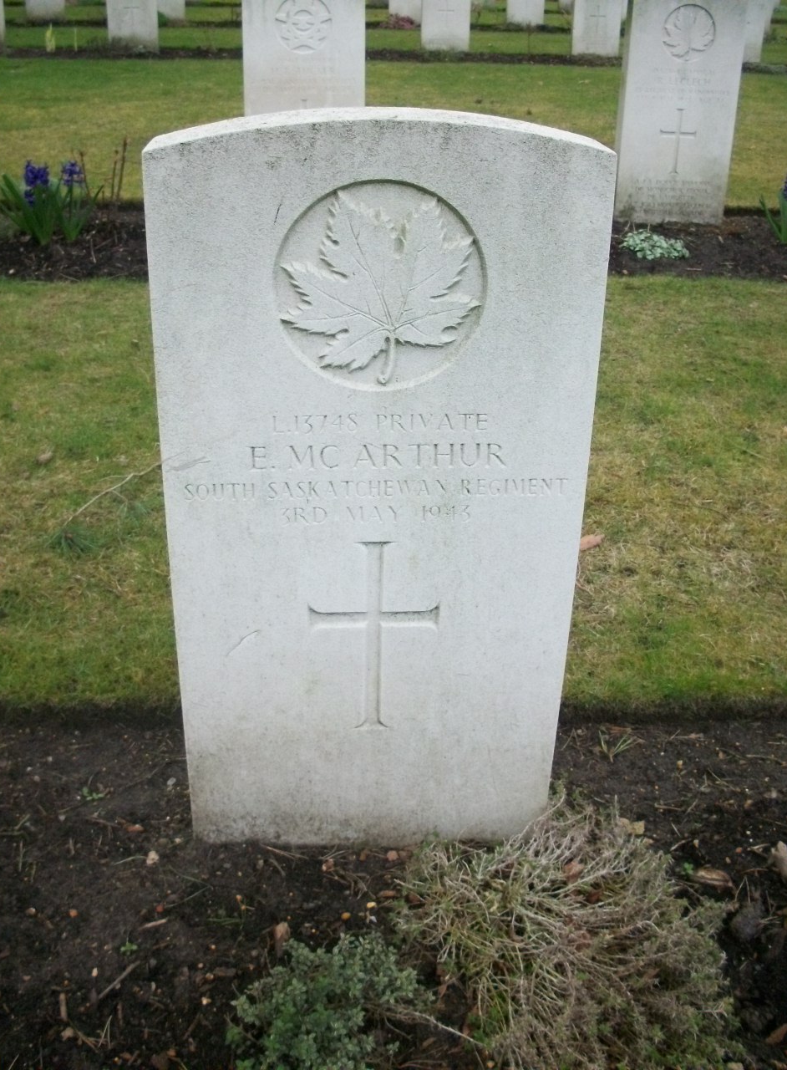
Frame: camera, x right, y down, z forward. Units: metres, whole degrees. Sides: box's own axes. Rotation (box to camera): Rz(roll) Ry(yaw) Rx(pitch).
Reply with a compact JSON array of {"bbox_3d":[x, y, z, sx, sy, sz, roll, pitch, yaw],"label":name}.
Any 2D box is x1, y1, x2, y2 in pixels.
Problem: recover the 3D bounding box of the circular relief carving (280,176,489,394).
[{"bbox_3d":[-0.011,-0.205,0.894,0.175,0.176,0.018,-1,27,-5],"label":"circular relief carving"}]

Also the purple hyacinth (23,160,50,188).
[{"bbox_3d":[-1.047,-1.057,3.170,0.075,0.078,0.068,-1,27,-5],"label":"purple hyacinth"}]

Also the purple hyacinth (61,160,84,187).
[{"bbox_3d":[-0.948,-1.064,3.190,0.064,0.077,0.062,-1,27,-5],"label":"purple hyacinth"}]

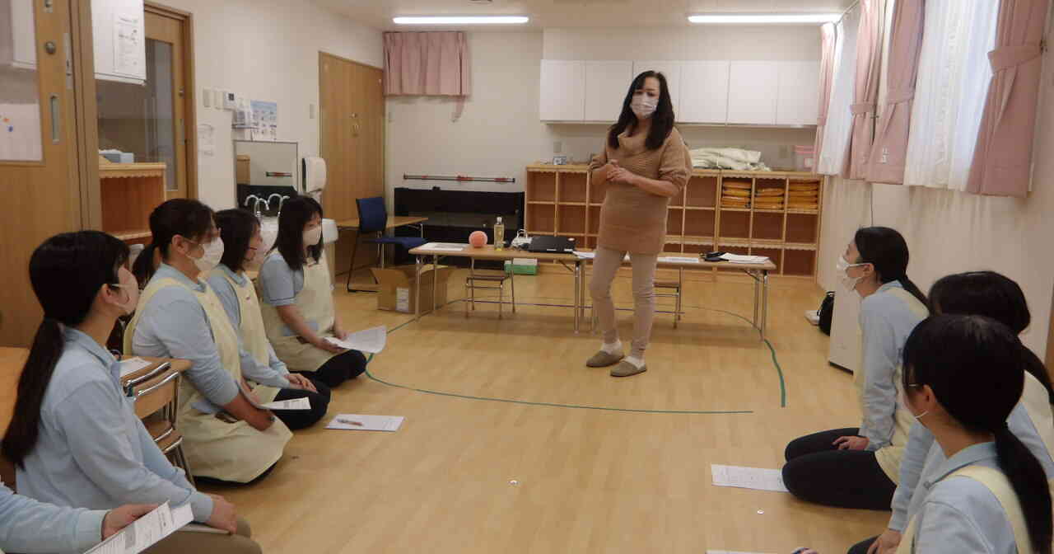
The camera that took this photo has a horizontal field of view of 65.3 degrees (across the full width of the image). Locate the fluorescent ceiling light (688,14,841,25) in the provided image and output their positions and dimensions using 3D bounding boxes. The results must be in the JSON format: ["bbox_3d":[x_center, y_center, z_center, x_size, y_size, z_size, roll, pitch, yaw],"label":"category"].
[{"bbox_3d":[2.009,-2.172,6.934,1.260,0.070,0.130,3,9,10],"label":"fluorescent ceiling light"}]

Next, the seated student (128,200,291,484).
[{"bbox_3d":[-1.170,0.206,2.933,0.580,0.940,0.470,0,8,-8],"label":"seated student"}]

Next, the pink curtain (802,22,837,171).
[{"bbox_3d":[2.554,-1.516,7.113,0.120,1.230,0.500,3,9,11],"label":"pink curtain"}]

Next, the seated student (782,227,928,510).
[{"bbox_3d":[1.213,0.290,2.853,0.590,0.920,0.450,4,9,16],"label":"seated student"}]

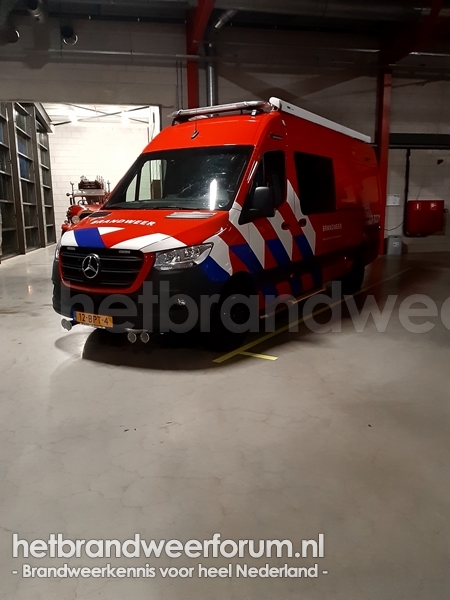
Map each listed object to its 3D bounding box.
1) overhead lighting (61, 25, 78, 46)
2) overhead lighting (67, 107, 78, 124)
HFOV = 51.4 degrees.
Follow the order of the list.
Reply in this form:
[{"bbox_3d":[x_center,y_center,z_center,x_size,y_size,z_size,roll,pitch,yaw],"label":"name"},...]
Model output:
[{"bbox_3d":[-3.800,-6.464,11.436,0.370,0.380,0.480,-3,11,-11],"label":"overhead lighting"},{"bbox_3d":[-6.166,-7.463,18.961,0.250,0.180,2.300,-3,11,-12],"label":"overhead lighting"}]

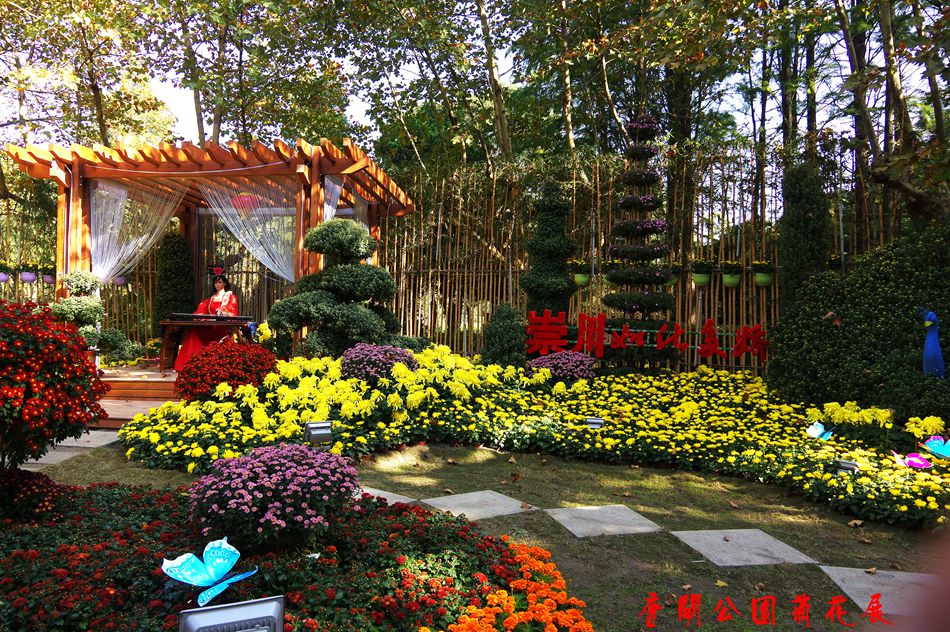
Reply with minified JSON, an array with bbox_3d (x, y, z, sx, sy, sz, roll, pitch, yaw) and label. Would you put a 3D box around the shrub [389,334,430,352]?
[{"bbox_3d":[-1.050,0.618,10.600,0.850,0.650,0.800,1,0,5],"label":"shrub"}]

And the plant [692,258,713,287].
[{"bbox_3d":[4.136,-0.794,13.000,0.394,0.511,0.370,0,1,0],"label":"plant"}]

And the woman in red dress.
[{"bbox_3d":[-4.088,0.099,10.800,0.980,1.517,0.750,0,1,7],"label":"woman in red dress"}]

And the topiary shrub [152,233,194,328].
[{"bbox_3d":[-5.124,-0.416,12.100,0.699,2.005,0.700,0,1,0],"label":"topiary shrub"}]

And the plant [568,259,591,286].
[{"bbox_3d":[1.972,-0.825,13.500,0.420,0.531,0.370,0,1,0],"label":"plant"}]

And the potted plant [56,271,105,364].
[{"bbox_3d":[-4.789,0.066,8.600,0.550,1.200,0.520,1,0,5],"label":"potted plant"}]

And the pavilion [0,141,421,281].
[{"bbox_3d":[-3.360,-0.690,10.700,4.300,2.850,4.400,1,0,5],"label":"pavilion"}]

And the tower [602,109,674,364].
[{"bbox_3d":[2.842,-1.270,12.300,1.253,4.353,1.250,0,1,0],"label":"tower"}]

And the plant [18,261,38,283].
[{"bbox_3d":[-8.278,-0.816,13.200,0.363,0.426,0.340,0,1,0],"label":"plant"}]

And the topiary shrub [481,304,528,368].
[{"bbox_3d":[0.476,0.355,11.500,0.760,1.147,0.780,0,1,0],"label":"topiary shrub"}]

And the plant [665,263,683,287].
[{"bbox_3d":[3.496,-0.731,12.700,0.390,0.450,0.360,1,0,5],"label":"plant"}]

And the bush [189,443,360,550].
[{"bbox_3d":[-1.028,0.905,3.650,0.860,0.523,0.840,0,1,0],"label":"bush"}]

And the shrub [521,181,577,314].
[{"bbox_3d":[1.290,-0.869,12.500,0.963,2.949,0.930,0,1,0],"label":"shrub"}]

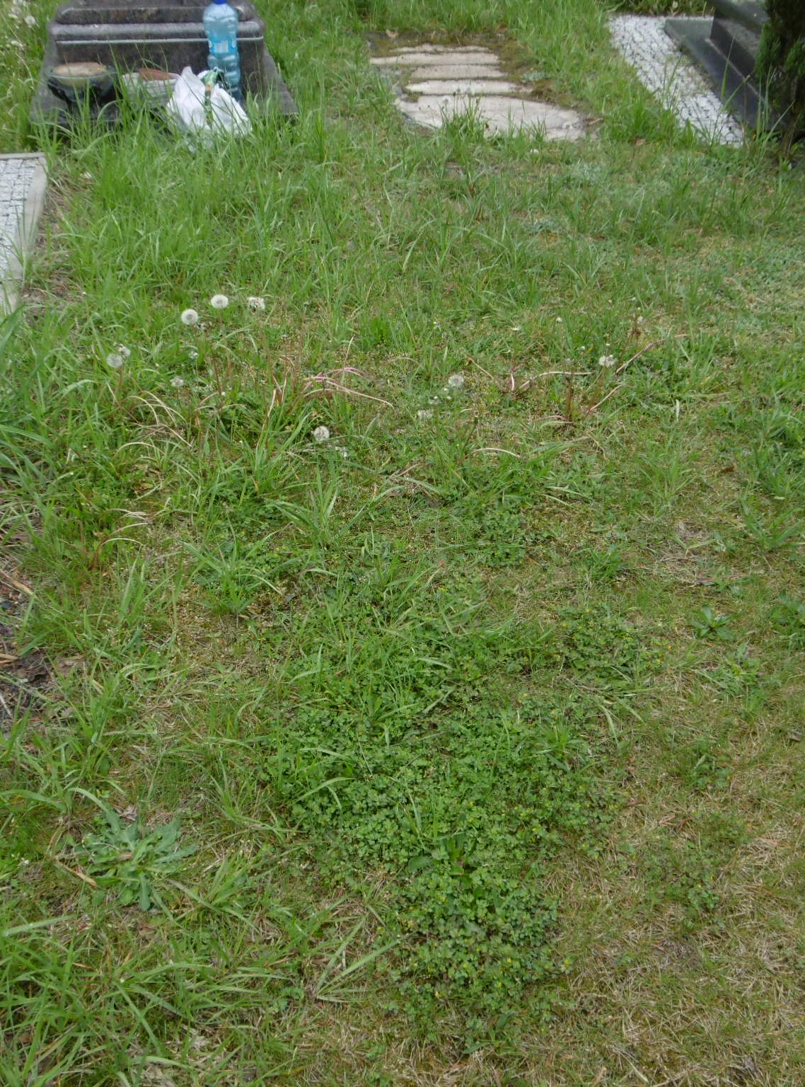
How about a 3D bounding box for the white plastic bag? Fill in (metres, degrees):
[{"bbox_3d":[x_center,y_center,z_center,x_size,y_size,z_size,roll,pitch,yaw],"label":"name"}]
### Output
[{"bbox_3d":[-0.528,-1.189,2.740,0.215,0.195,0.190,-5,43,-7],"label":"white plastic bag"}]

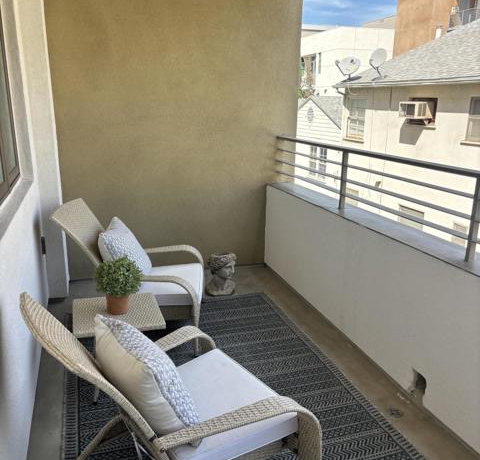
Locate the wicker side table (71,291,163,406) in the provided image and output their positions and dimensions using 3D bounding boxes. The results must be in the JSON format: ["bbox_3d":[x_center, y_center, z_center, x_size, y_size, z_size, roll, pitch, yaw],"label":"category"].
[{"bbox_3d":[-0.641,0.643,2.570,0.436,0.441,0.425,-4,16,-15],"label":"wicker side table"}]

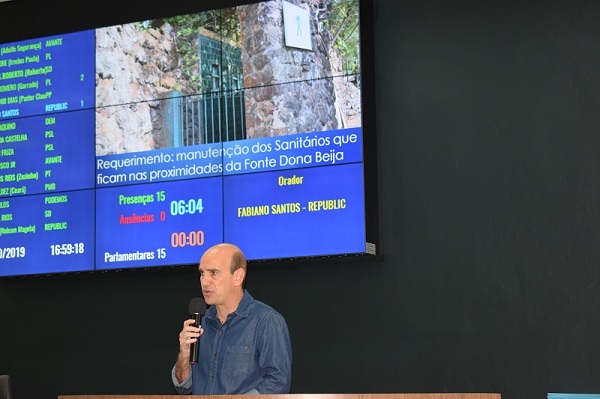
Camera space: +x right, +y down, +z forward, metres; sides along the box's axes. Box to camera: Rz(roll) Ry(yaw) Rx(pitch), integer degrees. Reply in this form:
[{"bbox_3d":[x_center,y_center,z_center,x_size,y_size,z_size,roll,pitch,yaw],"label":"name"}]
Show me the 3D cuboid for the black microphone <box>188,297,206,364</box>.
[{"bbox_3d":[-0.388,0.491,4.670,0.062,0.250,0.062,2,-9,0],"label":"black microphone"}]

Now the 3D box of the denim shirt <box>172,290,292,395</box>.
[{"bbox_3d":[-0.252,0.683,4.753,0.540,0.680,0.340,-8,-10,41],"label":"denim shirt"}]

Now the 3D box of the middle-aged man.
[{"bbox_3d":[-0.279,1.022,4.671,0.540,1.740,0.430,-8,-10,41],"label":"middle-aged man"}]

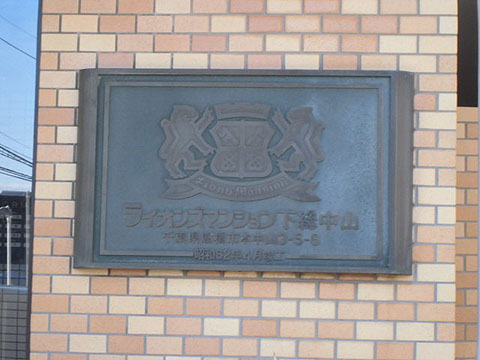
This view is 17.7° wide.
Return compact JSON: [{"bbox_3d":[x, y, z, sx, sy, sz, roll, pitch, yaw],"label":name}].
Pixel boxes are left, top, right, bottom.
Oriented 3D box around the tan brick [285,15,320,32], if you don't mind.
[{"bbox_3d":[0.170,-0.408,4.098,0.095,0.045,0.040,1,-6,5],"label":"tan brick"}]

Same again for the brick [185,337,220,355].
[{"bbox_3d":[-0.098,0.432,4.011,0.095,0.046,0.030,1,-6,5],"label":"brick"}]

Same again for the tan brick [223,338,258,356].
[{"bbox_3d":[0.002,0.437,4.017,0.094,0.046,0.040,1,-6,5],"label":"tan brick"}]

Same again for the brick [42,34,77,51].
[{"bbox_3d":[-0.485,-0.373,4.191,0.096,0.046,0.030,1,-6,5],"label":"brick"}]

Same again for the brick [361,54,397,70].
[{"bbox_3d":[0.365,-0.307,4.054,0.095,0.046,0.030,1,-6,5],"label":"brick"}]

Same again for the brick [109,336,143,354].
[{"bbox_3d":[-0.301,0.434,4.086,0.096,0.046,0.030,1,-6,5],"label":"brick"}]

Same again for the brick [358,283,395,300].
[{"bbox_3d":[0.355,0.291,4.009,0.095,0.045,0.040,1,-6,5],"label":"brick"}]

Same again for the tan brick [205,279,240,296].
[{"bbox_3d":[-0.045,0.283,4.023,0.095,0.046,0.030,1,-6,5],"label":"tan brick"}]

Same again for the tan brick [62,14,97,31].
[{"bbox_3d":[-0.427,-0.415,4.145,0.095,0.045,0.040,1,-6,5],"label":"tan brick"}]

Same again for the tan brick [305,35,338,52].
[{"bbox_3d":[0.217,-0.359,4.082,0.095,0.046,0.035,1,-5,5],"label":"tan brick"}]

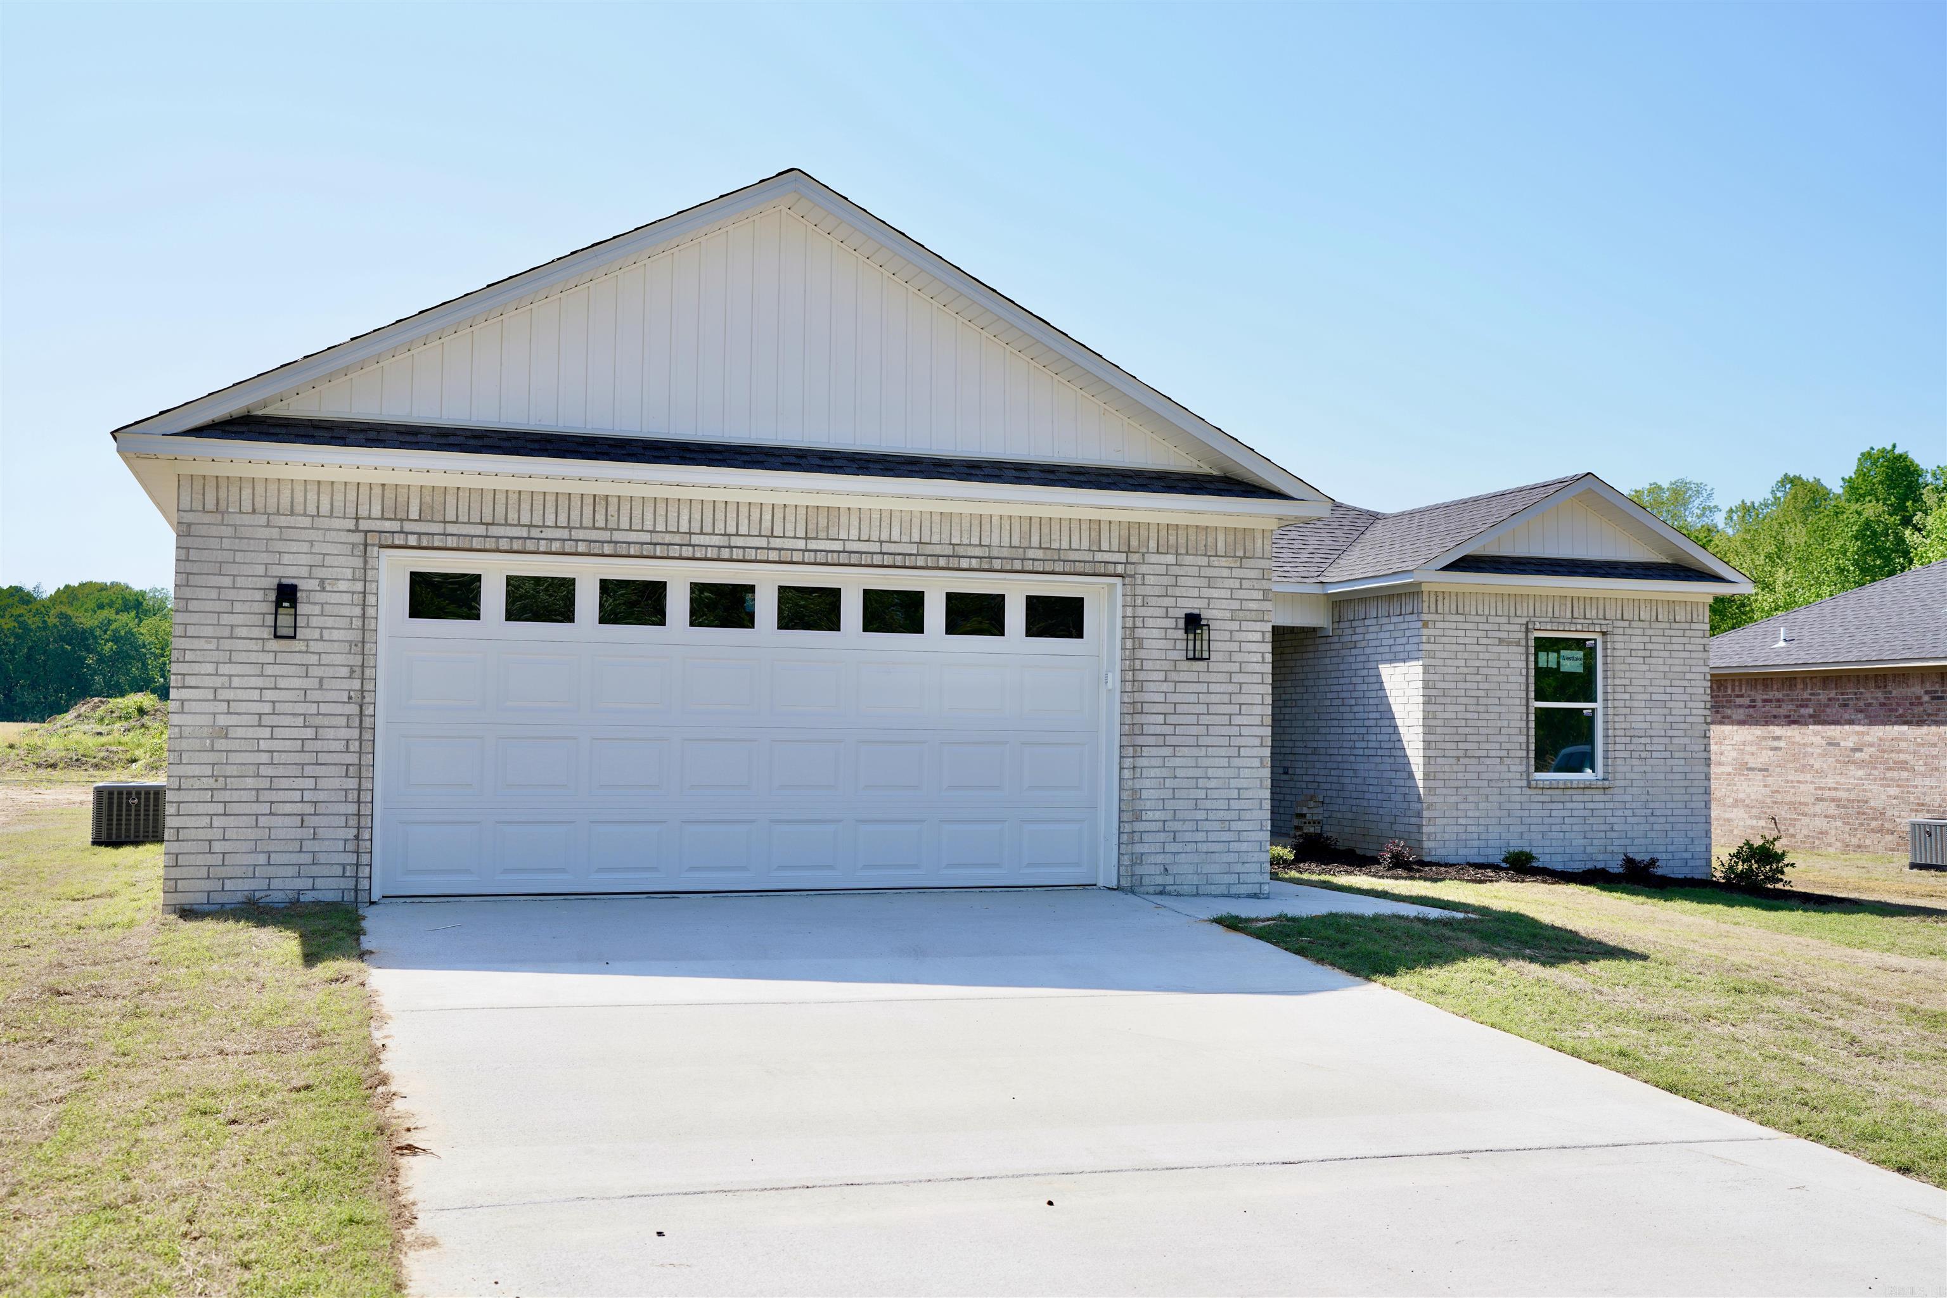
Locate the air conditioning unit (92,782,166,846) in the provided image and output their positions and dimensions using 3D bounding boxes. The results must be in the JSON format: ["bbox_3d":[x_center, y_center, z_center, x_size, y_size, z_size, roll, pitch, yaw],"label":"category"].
[{"bbox_3d":[-8.672,1.700,19.681,0.790,0.655,0.770,1,-3,-18],"label":"air conditioning unit"}]

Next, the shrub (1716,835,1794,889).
[{"bbox_3d":[8.237,2.251,19.979,0.800,0.570,0.750,1,-3,-18],"label":"shrub"}]

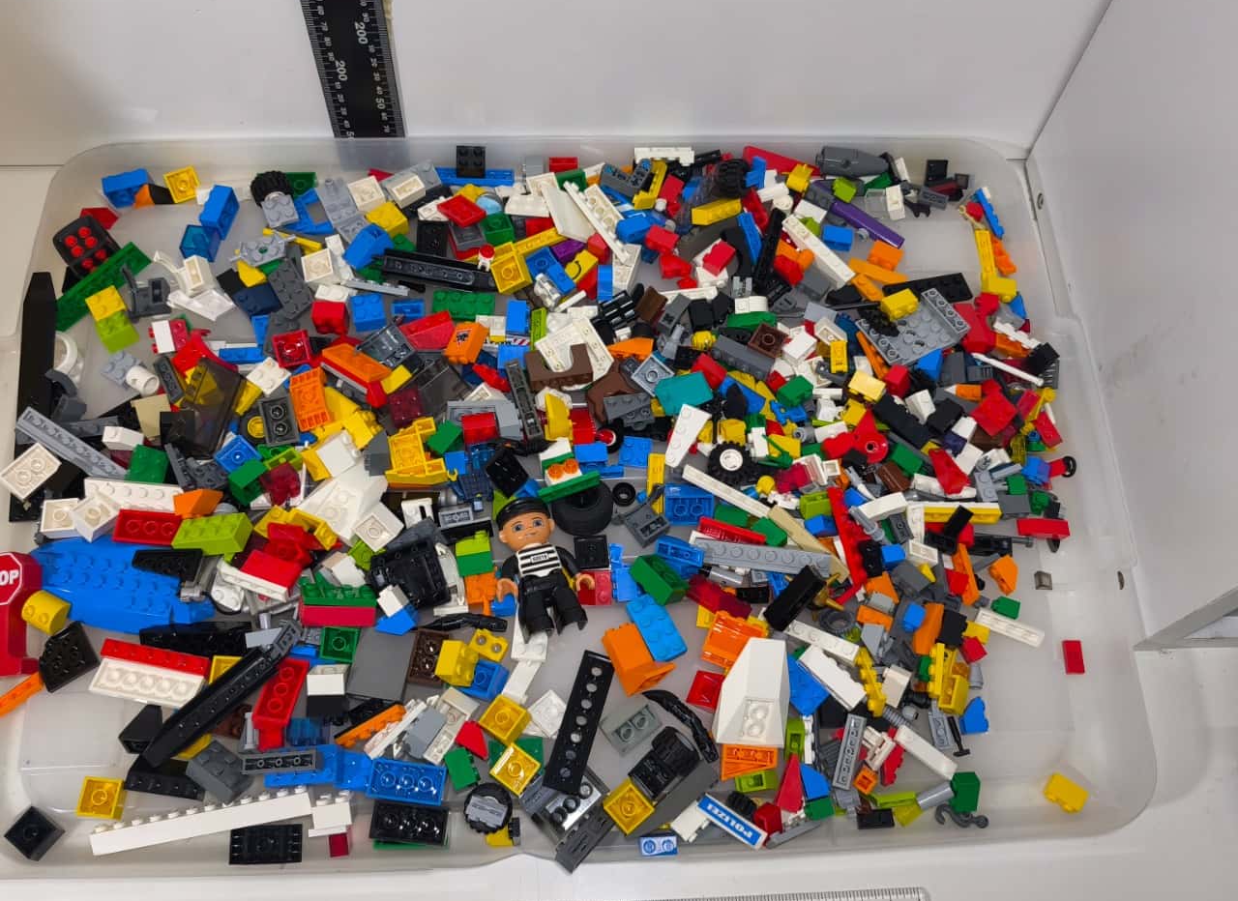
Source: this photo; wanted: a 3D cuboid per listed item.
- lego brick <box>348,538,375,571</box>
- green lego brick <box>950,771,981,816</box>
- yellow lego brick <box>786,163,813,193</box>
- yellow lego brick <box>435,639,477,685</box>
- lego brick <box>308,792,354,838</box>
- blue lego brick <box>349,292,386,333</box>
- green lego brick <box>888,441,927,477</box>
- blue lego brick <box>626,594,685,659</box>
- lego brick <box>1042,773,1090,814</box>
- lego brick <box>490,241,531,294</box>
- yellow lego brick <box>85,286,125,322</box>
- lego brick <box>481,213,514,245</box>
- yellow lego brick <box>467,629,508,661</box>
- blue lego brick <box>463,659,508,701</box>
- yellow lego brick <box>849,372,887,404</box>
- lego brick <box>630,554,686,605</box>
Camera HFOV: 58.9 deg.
[{"bbox_3d":[-0.116,0.049,0.522,0.016,0.011,0.016,38,88,16],"label":"lego brick"},{"bbox_3d":[0.154,0.153,0.490,0.011,0.016,0.008,-1,22,0],"label":"green lego brick"},{"bbox_3d":[0.104,-0.156,0.627,0.011,0.008,0.016,23,40,8],"label":"yellow lego brick"},{"bbox_3d":[-0.073,0.098,0.502,0.011,0.016,0.016,-3,60,24],"label":"yellow lego brick"},{"bbox_3d":[-0.123,0.157,0.476,0.016,0.016,0.013,-8,90,-1],"label":"lego brick"},{"bbox_3d":[-0.133,-0.074,0.581,0.016,0.011,0.016,-9,69,-10],"label":"blue lego brick"},{"bbox_3d":[0.142,0.005,0.550,0.016,0.009,0.011,34,68,-3],"label":"green lego brick"},{"bbox_3d":[0.018,0.085,0.524,0.016,0.011,0.032,-23,68,-11],"label":"blue lego brick"},{"bbox_3d":[0.202,0.156,0.498,0.016,0.008,0.011,31,68,17],"label":"lego brick"},{"bbox_3d":[-0.056,-0.092,0.575,0.016,0.011,0.016,-23,81,19],"label":"lego brick"},{"bbox_3d":[-0.272,-0.078,0.581,0.016,0.005,0.016,-31,65,-13],"label":"yellow lego brick"},{"bbox_3d":[-0.069,-0.123,0.614,0.016,0.011,0.016,-13,48,-12],"label":"lego brick"},{"bbox_3d":[-0.060,0.090,0.508,0.016,0.008,0.011,23,88,-5],"label":"yellow lego brick"},{"bbox_3d":[-0.062,0.107,0.508,0.016,0.011,0.016,11,71,28],"label":"blue lego brick"},{"bbox_3d":[0.128,-0.033,0.566,0.016,0.009,0.011,28,107,7],"label":"yellow lego brick"},{"bbox_3d":[0.019,0.062,0.521,0.024,0.016,0.011,42,115,28],"label":"lego brick"}]

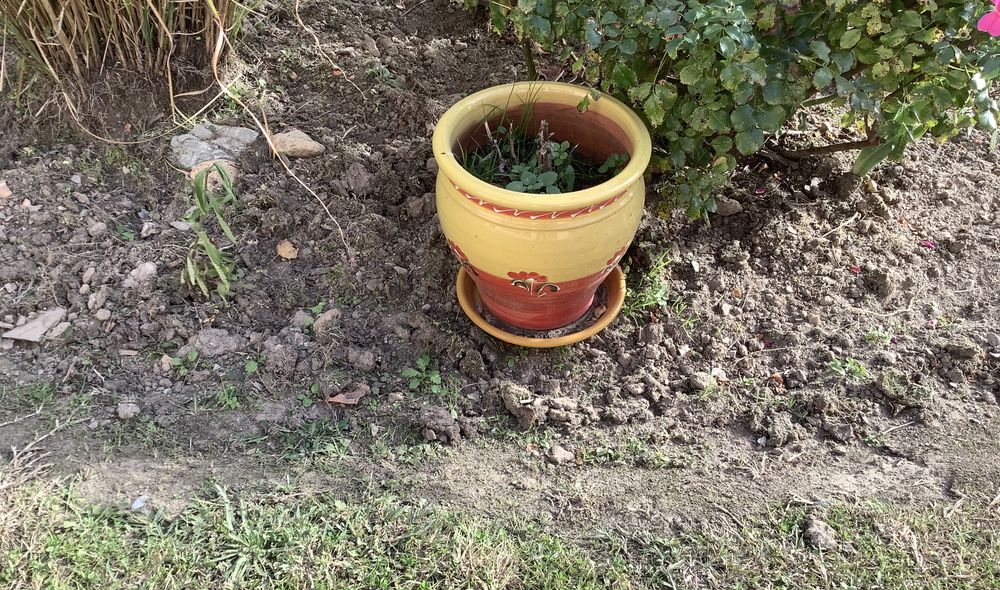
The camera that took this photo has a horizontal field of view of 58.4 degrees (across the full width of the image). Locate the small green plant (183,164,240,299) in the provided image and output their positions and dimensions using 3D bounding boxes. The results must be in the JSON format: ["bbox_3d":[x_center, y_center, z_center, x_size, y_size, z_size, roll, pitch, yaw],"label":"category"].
[{"bbox_3d":[-0.543,-0.111,1.702,0.100,0.200,0.110,-1,42,0],"label":"small green plant"}]

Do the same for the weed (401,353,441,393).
[{"bbox_3d":[-0.134,0.137,1.542,0.070,0.035,0.084,-1,42,0],"label":"weed"}]

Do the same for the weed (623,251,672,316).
[{"bbox_3d":[0.307,-0.024,1.862,0.101,0.080,0.115,1,43,0],"label":"weed"}]

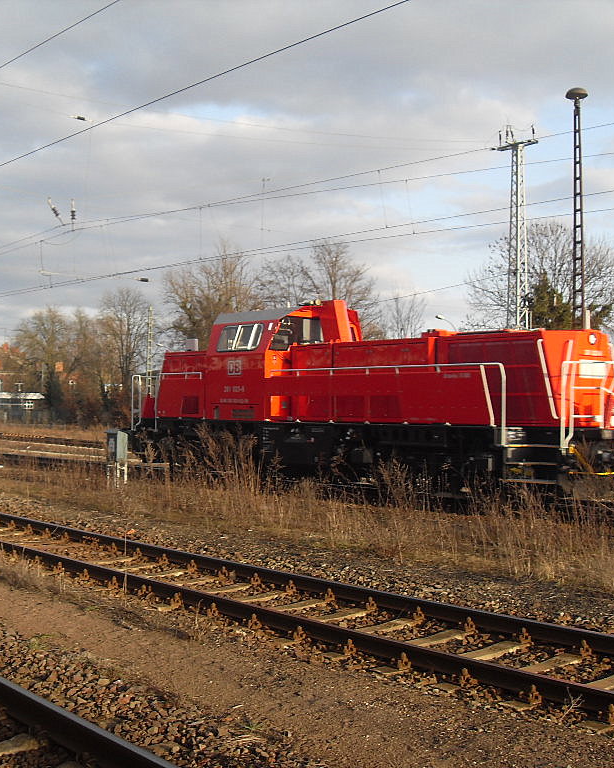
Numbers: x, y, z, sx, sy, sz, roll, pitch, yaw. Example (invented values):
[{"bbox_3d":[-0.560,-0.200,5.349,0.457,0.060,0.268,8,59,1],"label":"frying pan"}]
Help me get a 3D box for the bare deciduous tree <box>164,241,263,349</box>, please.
[{"bbox_3d":[-7.453,-3.984,79.873,8.500,14.860,8.500,0,-1,0],"label":"bare deciduous tree"}]

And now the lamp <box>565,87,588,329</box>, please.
[{"bbox_3d":[8.722,-3.489,32.395,0.730,12.250,0.730,0,-1,0],"label":"lamp"}]

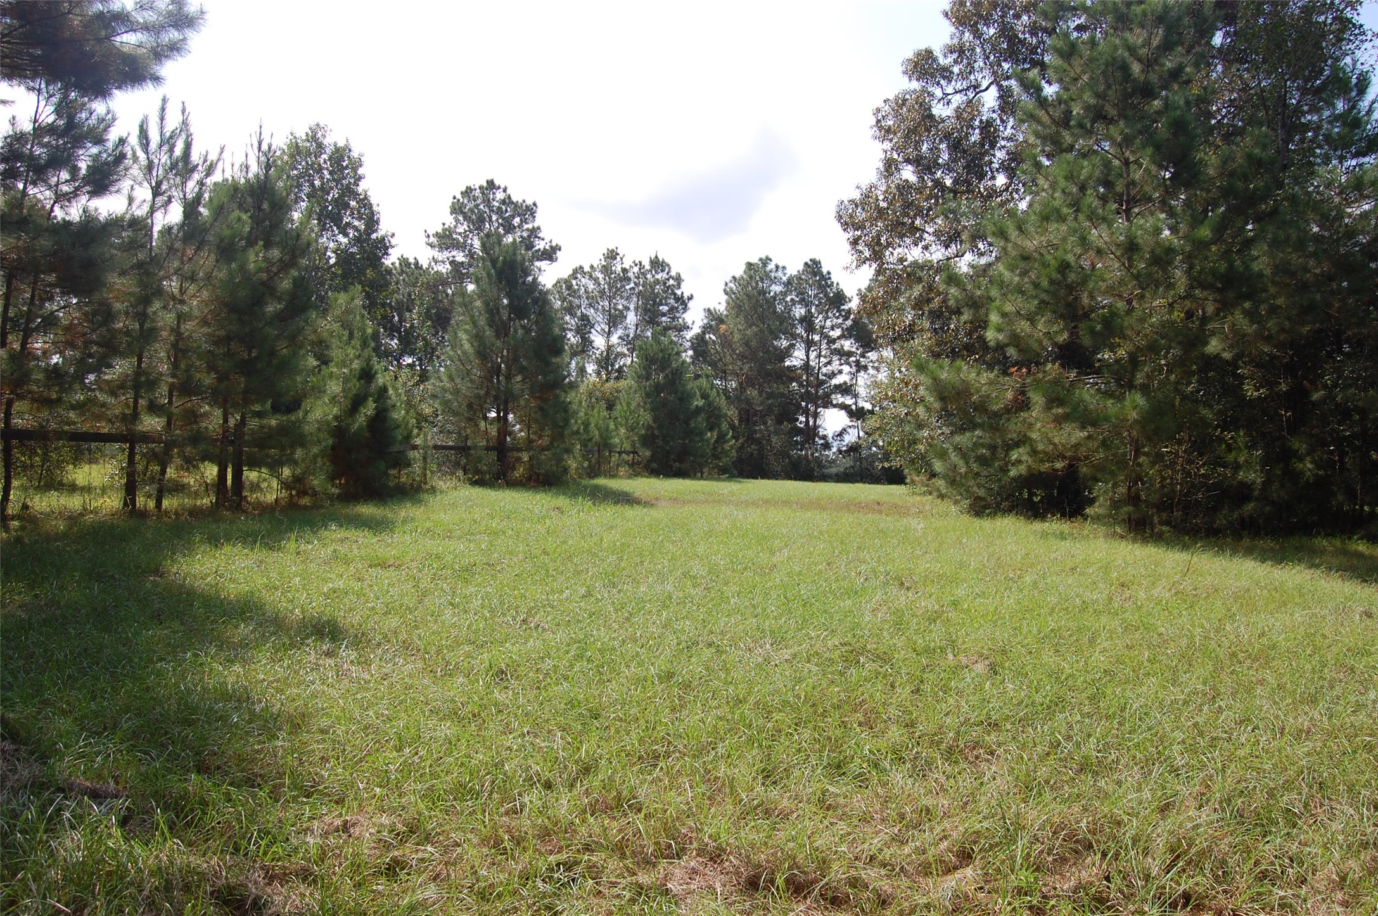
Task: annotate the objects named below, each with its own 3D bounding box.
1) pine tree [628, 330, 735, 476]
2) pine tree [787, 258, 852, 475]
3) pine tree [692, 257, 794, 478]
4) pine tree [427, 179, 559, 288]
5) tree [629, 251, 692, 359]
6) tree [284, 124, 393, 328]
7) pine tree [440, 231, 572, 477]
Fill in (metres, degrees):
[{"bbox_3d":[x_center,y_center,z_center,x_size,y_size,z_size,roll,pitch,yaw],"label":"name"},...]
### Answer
[{"bbox_3d":[-0.410,-2.760,52.000,5.200,7.370,4.680,0,0,0],"label":"pine tree"},{"bbox_3d":[8.200,-5.620,65.000,4.130,13.820,4.130,0,0,0],"label":"pine tree"},{"bbox_3d":[3.380,-5.520,63.000,6.040,13.530,5.740,0,0,0],"label":"pine tree"},{"bbox_3d":[-9.870,-6.450,52.000,6.670,15.180,6.330,0,0,0],"label":"pine tree"},{"bbox_3d":[-1.830,-5.740,64.000,4.140,13.880,4.140,0,0,0],"label":"tree"},{"bbox_3d":[-12.990,-5.610,38.000,4.240,13.350,4.240,0,0,0],"label":"tree"},{"bbox_3d":[-6.260,-3.320,35.000,4.380,8.320,4.250,0,0,0],"label":"pine tree"}]

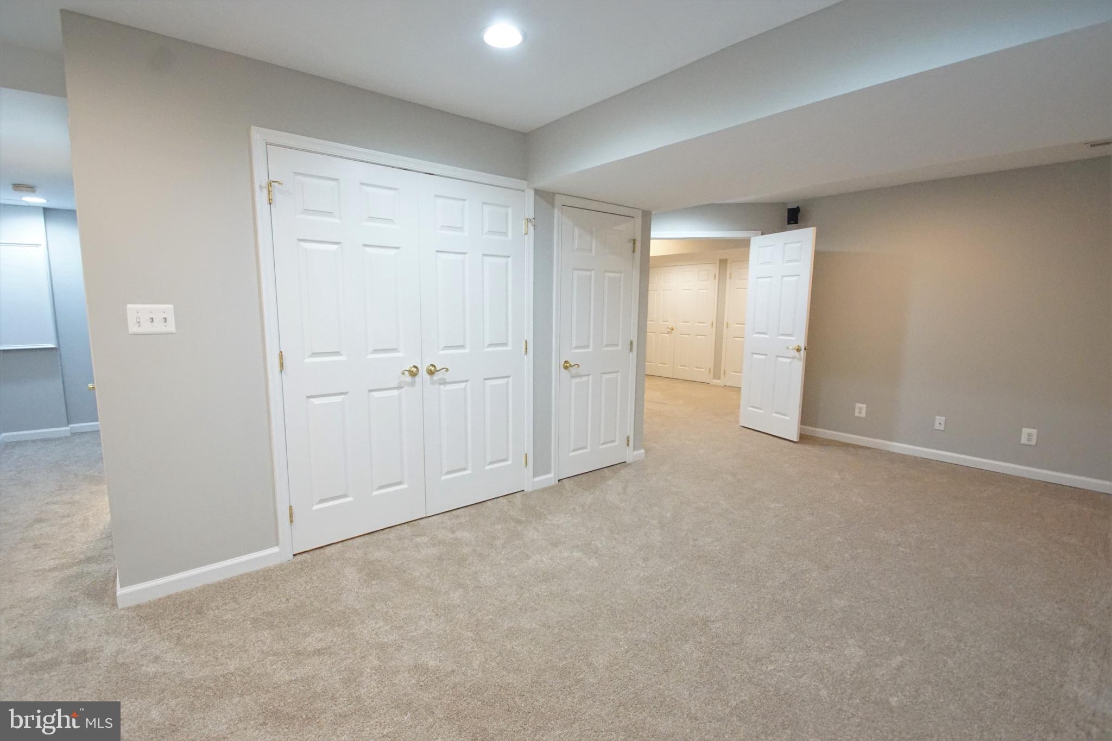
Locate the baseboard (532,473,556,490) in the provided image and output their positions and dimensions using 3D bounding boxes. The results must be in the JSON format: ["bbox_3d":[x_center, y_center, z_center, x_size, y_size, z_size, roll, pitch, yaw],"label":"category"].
[{"bbox_3d":[-0.101,0.849,3.526,0.199,0.090,0.017,-5,9,-37],"label":"baseboard"}]

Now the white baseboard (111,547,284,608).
[{"bbox_3d":[-1.736,1.013,2.297,0.640,0.086,0.017,-5,9,-37],"label":"white baseboard"}]

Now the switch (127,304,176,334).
[{"bbox_3d":[-1.809,-0.229,2.076,0.159,0.121,0.014,-5,9,-37],"label":"switch"}]

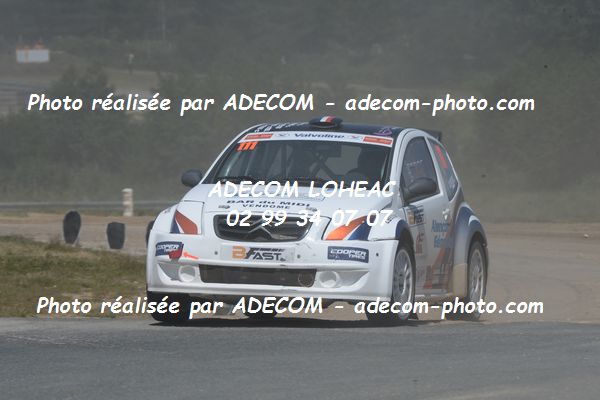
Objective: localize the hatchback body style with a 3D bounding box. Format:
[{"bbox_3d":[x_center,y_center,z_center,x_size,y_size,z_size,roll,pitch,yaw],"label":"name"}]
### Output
[{"bbox_3d":[0.150,0.130,44.600,1.780,1.460,3.680,1,0,14],"label":"hatchback body style"}]

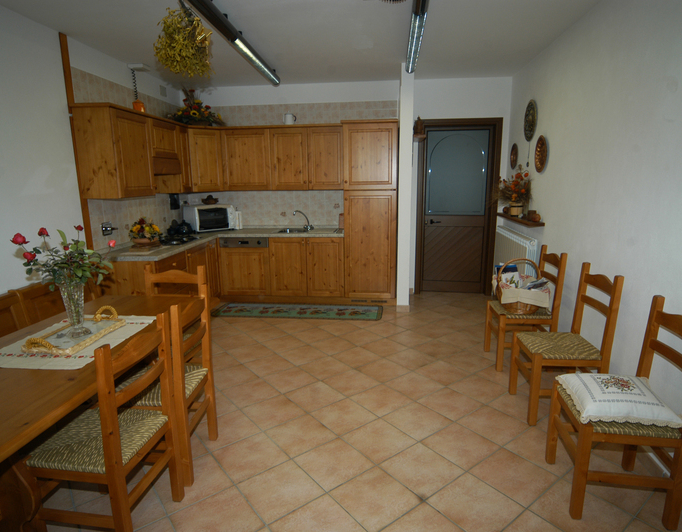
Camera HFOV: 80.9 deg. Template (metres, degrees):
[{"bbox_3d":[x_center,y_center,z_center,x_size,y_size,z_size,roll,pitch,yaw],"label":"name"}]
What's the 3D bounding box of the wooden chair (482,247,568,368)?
[{"bbox_3d":[1.457,0.330,3.209,0.453,0.930,0.428,1,11,7],"label":"wooden chair"}]

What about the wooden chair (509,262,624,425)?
[{"bbox_3d":[1.321,0.460,2.398,0.430,0.870,0.410,1,11,6],"label":"wooden chair"}]

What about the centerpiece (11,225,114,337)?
[{"bbox_3d":[-1.140,0.060,1.636,0.370,0.450,0.340,1,11,6],"label":"centerpiece"}]

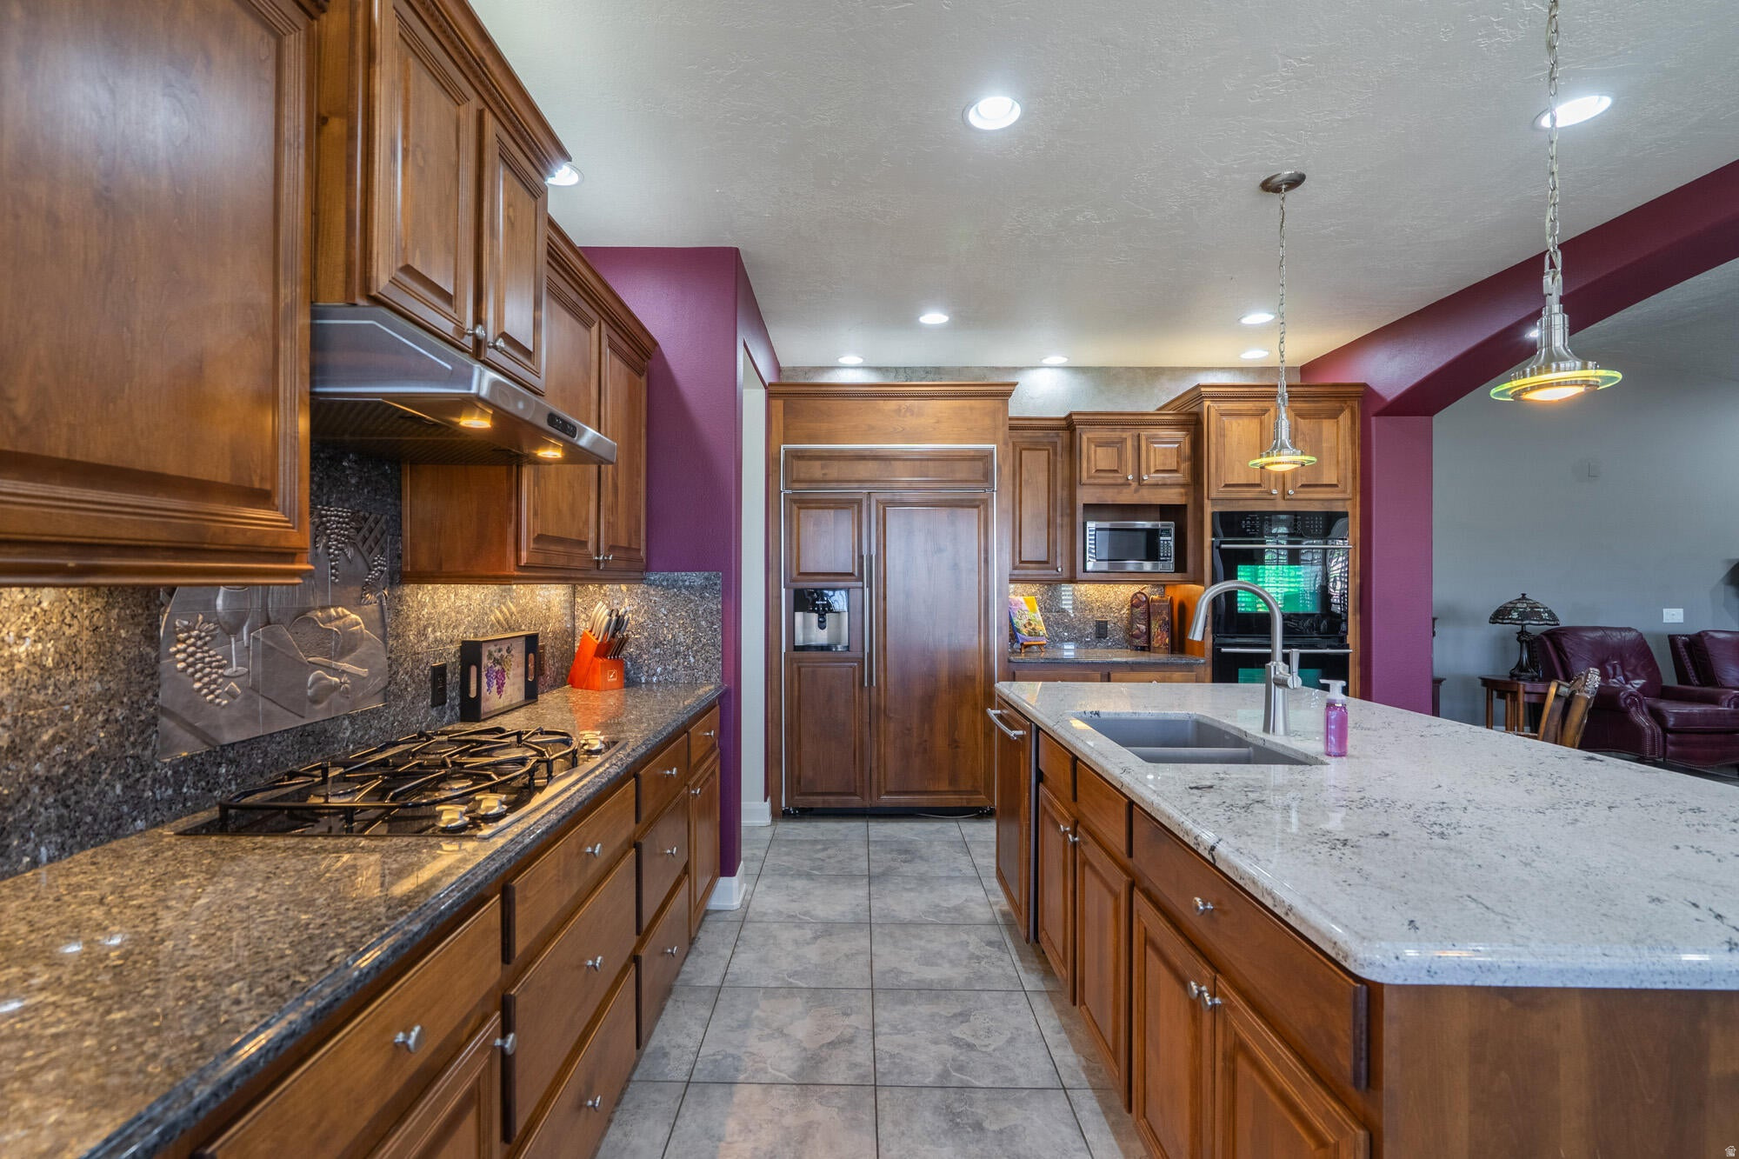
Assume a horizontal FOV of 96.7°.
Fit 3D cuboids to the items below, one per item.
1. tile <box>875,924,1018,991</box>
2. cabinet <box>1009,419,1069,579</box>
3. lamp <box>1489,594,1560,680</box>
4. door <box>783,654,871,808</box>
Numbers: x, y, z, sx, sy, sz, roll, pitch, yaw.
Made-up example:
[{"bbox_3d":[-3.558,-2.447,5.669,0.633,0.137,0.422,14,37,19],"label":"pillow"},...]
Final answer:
[{"bbox_3d":[0.262,1.377,2.824,0.500,0.010,0.500,0,0,-1],"label":"tile"},{"bbox_3d":[1.020,-0.483,4.880,0.420,0.985,0.350,0,0,-1],"label":"cabinet"},{"bbox_3d":[4.998,0.443,5.900,0.415,0.645,0.415,0,0,-1],"label":"lamp"},{"bbox_3d":[-0.237,0.855,4.385,0.490,0.868,0.050,0,0,-1],"label":"door"}]

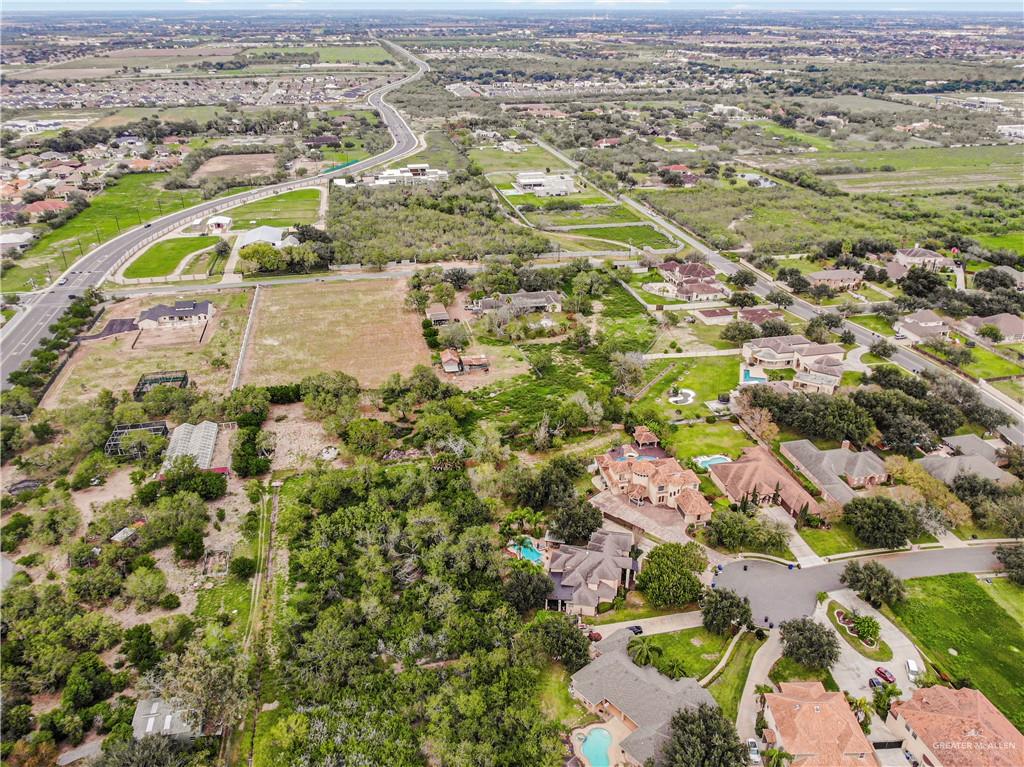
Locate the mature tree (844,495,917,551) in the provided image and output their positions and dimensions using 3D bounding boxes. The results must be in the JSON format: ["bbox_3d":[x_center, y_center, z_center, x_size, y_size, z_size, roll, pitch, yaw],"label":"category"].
[{"bbox_3d":[91.288,35.552,177.903,15.300,10.300,15.300,0,28,0],"label":"mature tree"}]

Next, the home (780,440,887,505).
[{"bbox_3d":[96.105,23.789,202.982,23.800,7.500,31.000,-5,28,-10],"label":"home"}]

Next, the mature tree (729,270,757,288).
[{"bbox_3d":[109.286,-48.519,337.178,12.200,9.000,12.200,0,28,0],"label":"mature tree"}]

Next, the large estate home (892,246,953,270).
[{"bbox_3d":[229.895,-69.874,392.827,27.000,8.800,21.000,-4,28,-7],"label":"large estate home"}]

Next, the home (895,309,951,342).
[{"bbox_3d":[180.192,-26.310,311.149,17.500,8.500,20.500,-7,29,-12],"label":"home"}]

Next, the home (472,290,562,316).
[{"bbox_3d":[4.601,-37.787,319.598,38.000,6.200,19.500,-4,28,-7],"label":"home"}]

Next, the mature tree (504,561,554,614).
[{"bbox_3d":[4.078,48.468,166.349,11.600,12.300,11.600,0,28,0],"label":"mature tree"}]

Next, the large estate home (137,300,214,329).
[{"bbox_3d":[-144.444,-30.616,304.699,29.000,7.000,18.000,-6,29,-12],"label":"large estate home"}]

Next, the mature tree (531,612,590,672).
[{"bbox_3d":[9.787,53.088,144.982,12.000,10.000,12.000,0,28,0],"label":"mature tree"}]

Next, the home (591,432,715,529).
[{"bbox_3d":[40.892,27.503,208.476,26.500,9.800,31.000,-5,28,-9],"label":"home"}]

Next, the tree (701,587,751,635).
[{"bbox_3d":[48.705,52.138,160.828,10.800,11.000,10.800,0,28,0],"label":"tree"}]

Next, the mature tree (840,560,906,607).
[{"bbox_3d":[87.166,48.406,171.474,14.300,7.600,14.300,0,28,0],"label":"mature tree"}]

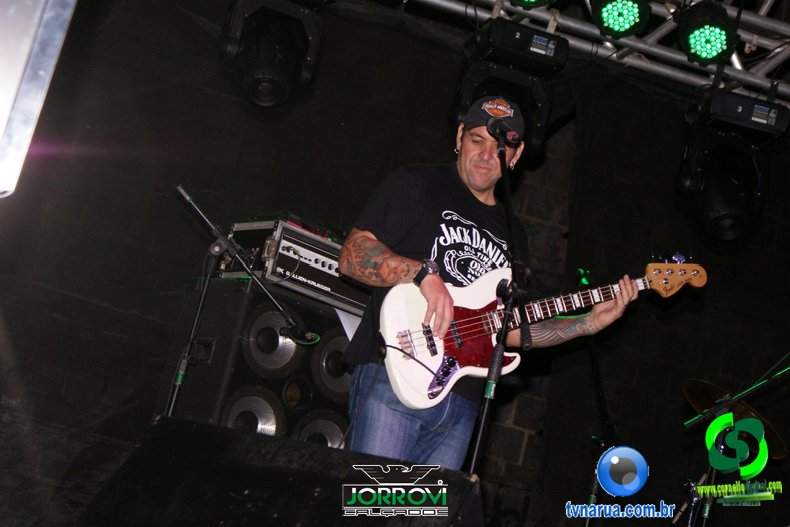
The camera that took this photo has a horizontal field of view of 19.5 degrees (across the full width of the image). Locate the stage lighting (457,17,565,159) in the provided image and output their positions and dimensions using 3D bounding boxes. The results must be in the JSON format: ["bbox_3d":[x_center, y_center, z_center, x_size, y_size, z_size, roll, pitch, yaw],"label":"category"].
[{"bbox_3d":[0.427,-0.591,8.900,0.380,0.570,0.370,15,-12,-6],"label":"stage lighting"}]

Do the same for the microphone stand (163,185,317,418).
[{"bbox_3d":[-0.695,0.608,7.426,0.580,1.580,0.760,5,-15,35],"label":"microphone stand"}]

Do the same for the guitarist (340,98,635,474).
[{"bbox_3d":[0.133,0.417,6.187,0.860,1.800,0.480,21,-14,-33],"label":"guitarist"}]

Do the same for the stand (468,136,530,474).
[{"bbox_3d":[0.173,0.406,5.445,0.550,1.540,0.600,19,-13,-23],"label":"stand"}]

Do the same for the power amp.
[{"bbox_3d":[-0.316,0.040,8.325,0.540,0.215,0.288,22,-15,-37],"label":"power amp"}]

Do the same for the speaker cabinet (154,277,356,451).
[{"bbox_3d":[-0.468,0.468,8.259,0.601,0.651,0.424,22,-15,-35],"label":"speaker cabinet"}]

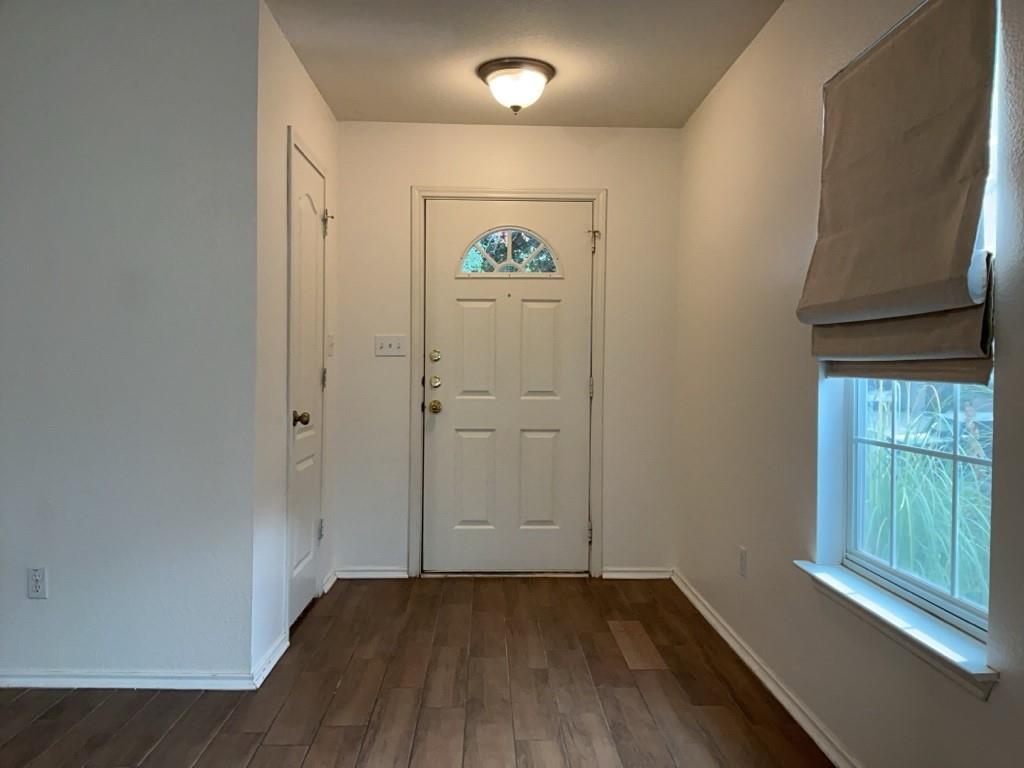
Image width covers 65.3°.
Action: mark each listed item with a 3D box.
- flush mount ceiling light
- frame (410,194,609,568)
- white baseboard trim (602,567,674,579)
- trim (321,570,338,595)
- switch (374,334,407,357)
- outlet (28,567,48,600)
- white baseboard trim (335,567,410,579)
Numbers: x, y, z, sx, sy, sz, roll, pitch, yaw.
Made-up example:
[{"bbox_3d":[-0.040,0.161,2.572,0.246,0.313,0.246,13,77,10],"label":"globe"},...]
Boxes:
[{"bbox_3d":[0.017,-1.294,3.560,0.352,0.189,0.352,1,1,-2],"label":"flush mount ceiling light"},{"bbox_3d":[-0.022,-0.001,4.374,1.059,2.123,0.090,1,1,-2],"label":"frame"},{"bbox_3d":[0.698,1.036,4.377,0.403,0.064,0.015,1,1,-2],"label":"white baseboard trim"},{"bbox_3d":[-0.951,1.021,4.174,0.015,0.064,0.329,1,1,-2],"label":"trim"},{"bbox_3d":[-0.656,-0.203,4.322,0.163,0.115,0.008,1,1,-2],"label":"switch"},{"bbox_3d":[-1.663,0.699,2.799,0.071,0.115,0.008,1,1,-2],"label":"outlet"},{"bbox_3d":[-0.763,1.020,4.336,0.399,0.064,0.015,1,1,-2],"label":"white baseboard trim"}]

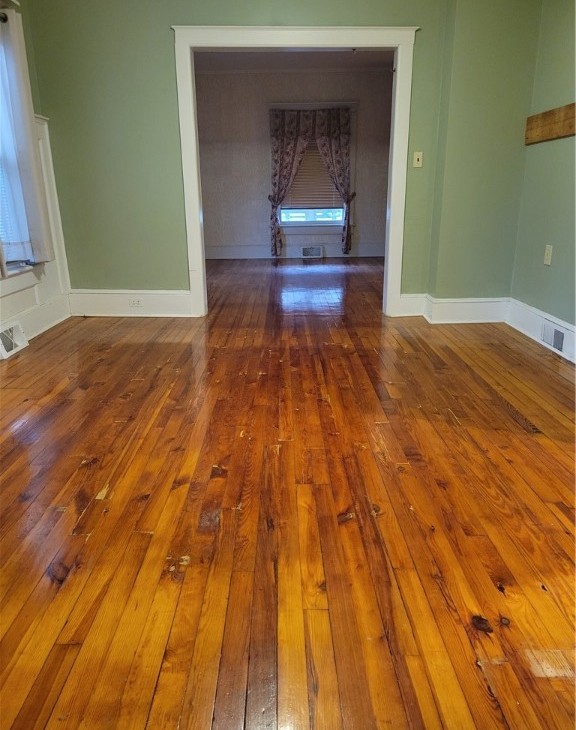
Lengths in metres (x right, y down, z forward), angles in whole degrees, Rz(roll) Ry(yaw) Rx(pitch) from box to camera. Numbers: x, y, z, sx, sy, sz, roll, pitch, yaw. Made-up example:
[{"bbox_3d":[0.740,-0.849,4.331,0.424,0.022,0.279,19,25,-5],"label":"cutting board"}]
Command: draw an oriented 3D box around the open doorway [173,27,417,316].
[{"bbox_3d":[0.062,-1.492,4.706,1.821,2.199,0.170,0,17,-1],"label":"open doorway"}]

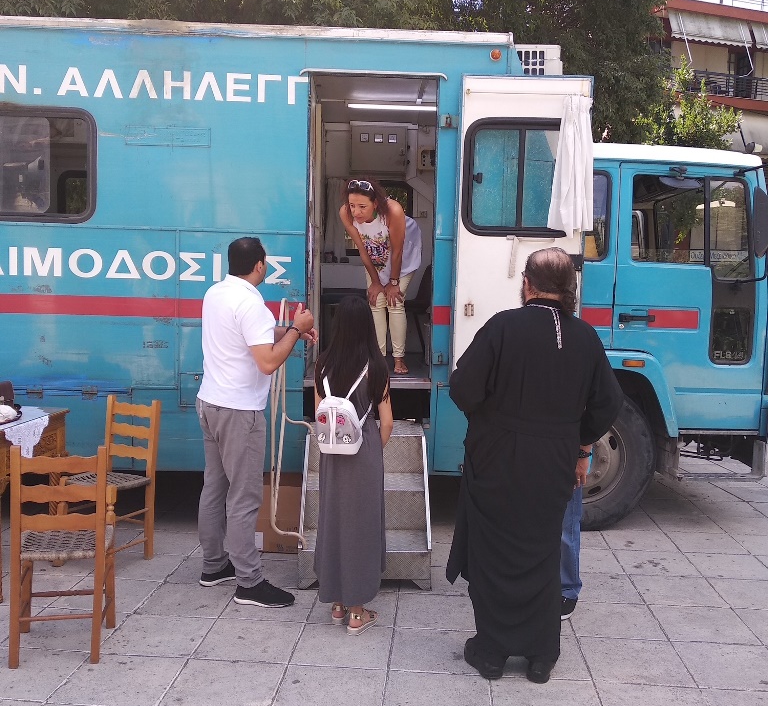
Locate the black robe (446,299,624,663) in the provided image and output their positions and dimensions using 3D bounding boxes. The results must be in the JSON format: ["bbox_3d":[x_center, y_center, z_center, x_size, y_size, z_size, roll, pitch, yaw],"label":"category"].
[{"bbox_3d":[0.582,0.496,3.079,0.650,1.420,0.450,1,5,-2],"label":"black robe"}]

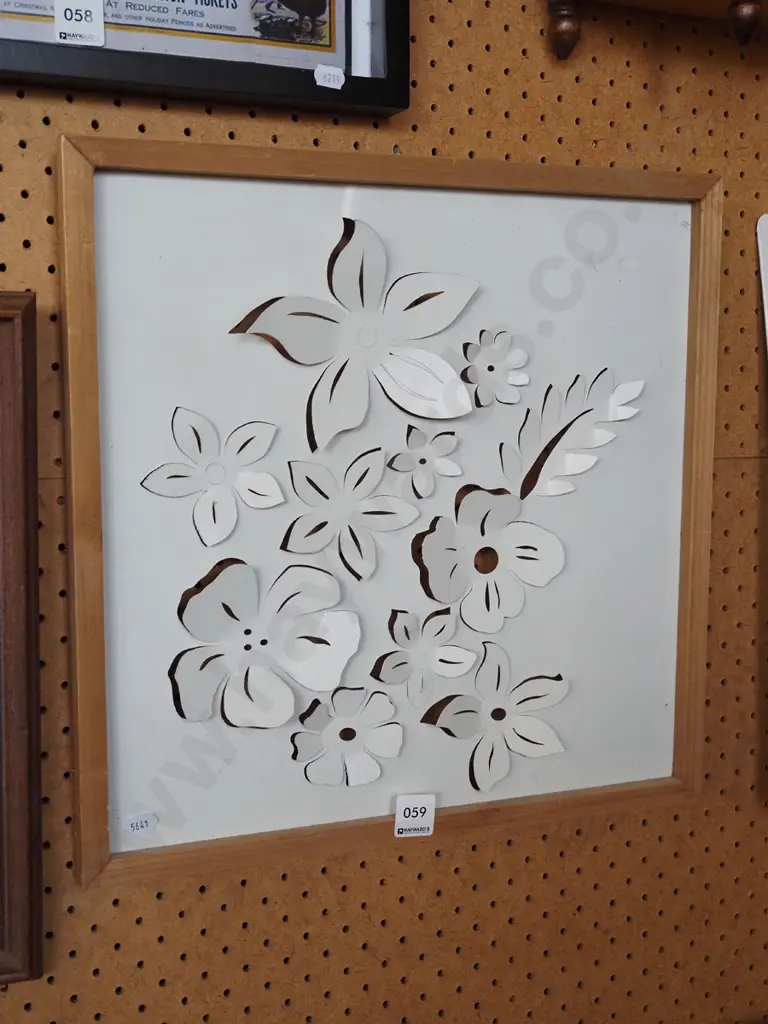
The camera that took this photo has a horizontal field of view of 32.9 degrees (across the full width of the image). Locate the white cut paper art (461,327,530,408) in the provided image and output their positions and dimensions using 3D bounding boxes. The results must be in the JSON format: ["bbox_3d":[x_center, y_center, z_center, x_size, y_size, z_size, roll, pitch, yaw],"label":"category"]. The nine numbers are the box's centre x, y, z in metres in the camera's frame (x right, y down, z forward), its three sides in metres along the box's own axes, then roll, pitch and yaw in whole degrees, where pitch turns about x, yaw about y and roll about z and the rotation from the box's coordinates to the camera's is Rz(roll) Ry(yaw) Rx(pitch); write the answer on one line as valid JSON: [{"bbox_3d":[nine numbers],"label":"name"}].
[{"bbox_3d":[0.092,-0.117,1.066,0.062,0.063,0.012,-3,8,-22],"label":"white cut paper art"}]

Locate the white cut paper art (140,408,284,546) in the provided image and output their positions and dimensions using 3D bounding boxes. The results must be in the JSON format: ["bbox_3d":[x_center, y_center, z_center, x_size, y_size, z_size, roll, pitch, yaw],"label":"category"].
[{"bbox_3d":[-0.131,-0.027,1.016,0.117,0.110,0.010,-3,7,-21],"label":"white cut paper art"}]

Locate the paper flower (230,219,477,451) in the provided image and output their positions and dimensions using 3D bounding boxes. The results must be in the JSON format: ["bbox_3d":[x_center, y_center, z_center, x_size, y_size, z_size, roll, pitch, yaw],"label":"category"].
[{"bbox_3d":[-0.020,-0.137,1.015,0.208,0.179,0.019,-3,8,-22],"label":"paper flower"}]

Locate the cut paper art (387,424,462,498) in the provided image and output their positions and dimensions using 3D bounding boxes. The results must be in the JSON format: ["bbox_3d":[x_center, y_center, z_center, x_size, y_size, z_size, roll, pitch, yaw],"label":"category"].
[{"bbox_3d":[0.033,-0.041,1.053,0.066,0.060,0.010,-3,8,-22],"label":"cut paper art"}]

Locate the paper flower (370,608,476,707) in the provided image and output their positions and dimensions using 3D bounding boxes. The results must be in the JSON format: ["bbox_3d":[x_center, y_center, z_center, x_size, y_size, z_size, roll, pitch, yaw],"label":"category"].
[{"bbox_3d":[0.035,0.124,1.097,0.097,0.087,0.014,-3,7,-21],"label":"paper flower"}]

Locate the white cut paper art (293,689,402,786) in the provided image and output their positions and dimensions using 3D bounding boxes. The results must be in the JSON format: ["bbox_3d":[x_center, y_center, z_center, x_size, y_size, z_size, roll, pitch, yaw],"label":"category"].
[{"bbox_3d":[-0.030,0.187,1.079,0.098,0.085,0.014,-3,7,-21],"label":"white cut paper art"}]

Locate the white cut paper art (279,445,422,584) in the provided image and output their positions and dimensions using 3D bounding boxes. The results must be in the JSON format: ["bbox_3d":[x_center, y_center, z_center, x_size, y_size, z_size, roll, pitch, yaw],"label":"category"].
[{"bbox_3d":[-0.026,0.003,1.034,0.118,0.107,0.012,-3,8,-22],"label":"white cut paper art"}]

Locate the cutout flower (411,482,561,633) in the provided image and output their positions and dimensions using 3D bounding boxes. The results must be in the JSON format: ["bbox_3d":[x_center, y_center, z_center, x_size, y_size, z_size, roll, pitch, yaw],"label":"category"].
[{"bbox_3d":[0.088,0.039,1.081,0.143,0.126,0.018,-3,8,-22],"label":"cutout flower"}]

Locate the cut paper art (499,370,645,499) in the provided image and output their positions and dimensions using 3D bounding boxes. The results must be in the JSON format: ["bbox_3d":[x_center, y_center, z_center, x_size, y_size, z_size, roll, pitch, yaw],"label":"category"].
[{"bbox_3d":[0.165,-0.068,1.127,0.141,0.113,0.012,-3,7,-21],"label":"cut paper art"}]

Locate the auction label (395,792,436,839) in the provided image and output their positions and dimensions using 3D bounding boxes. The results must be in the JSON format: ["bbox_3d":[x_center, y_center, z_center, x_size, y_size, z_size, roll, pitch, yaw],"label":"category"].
[{"bbox_3d":[0.027,0.258,1.103,0.035,0.037,0.002,-3,7,-21],"label":"auction label"}]

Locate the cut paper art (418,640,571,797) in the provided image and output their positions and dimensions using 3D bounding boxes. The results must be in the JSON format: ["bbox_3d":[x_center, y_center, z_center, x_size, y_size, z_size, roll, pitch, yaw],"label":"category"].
[{"bbox_3d":[0.098,0.177,1.126,0.143,0.133,0.020,-3,7,-21],"label":"cut paper art"}]

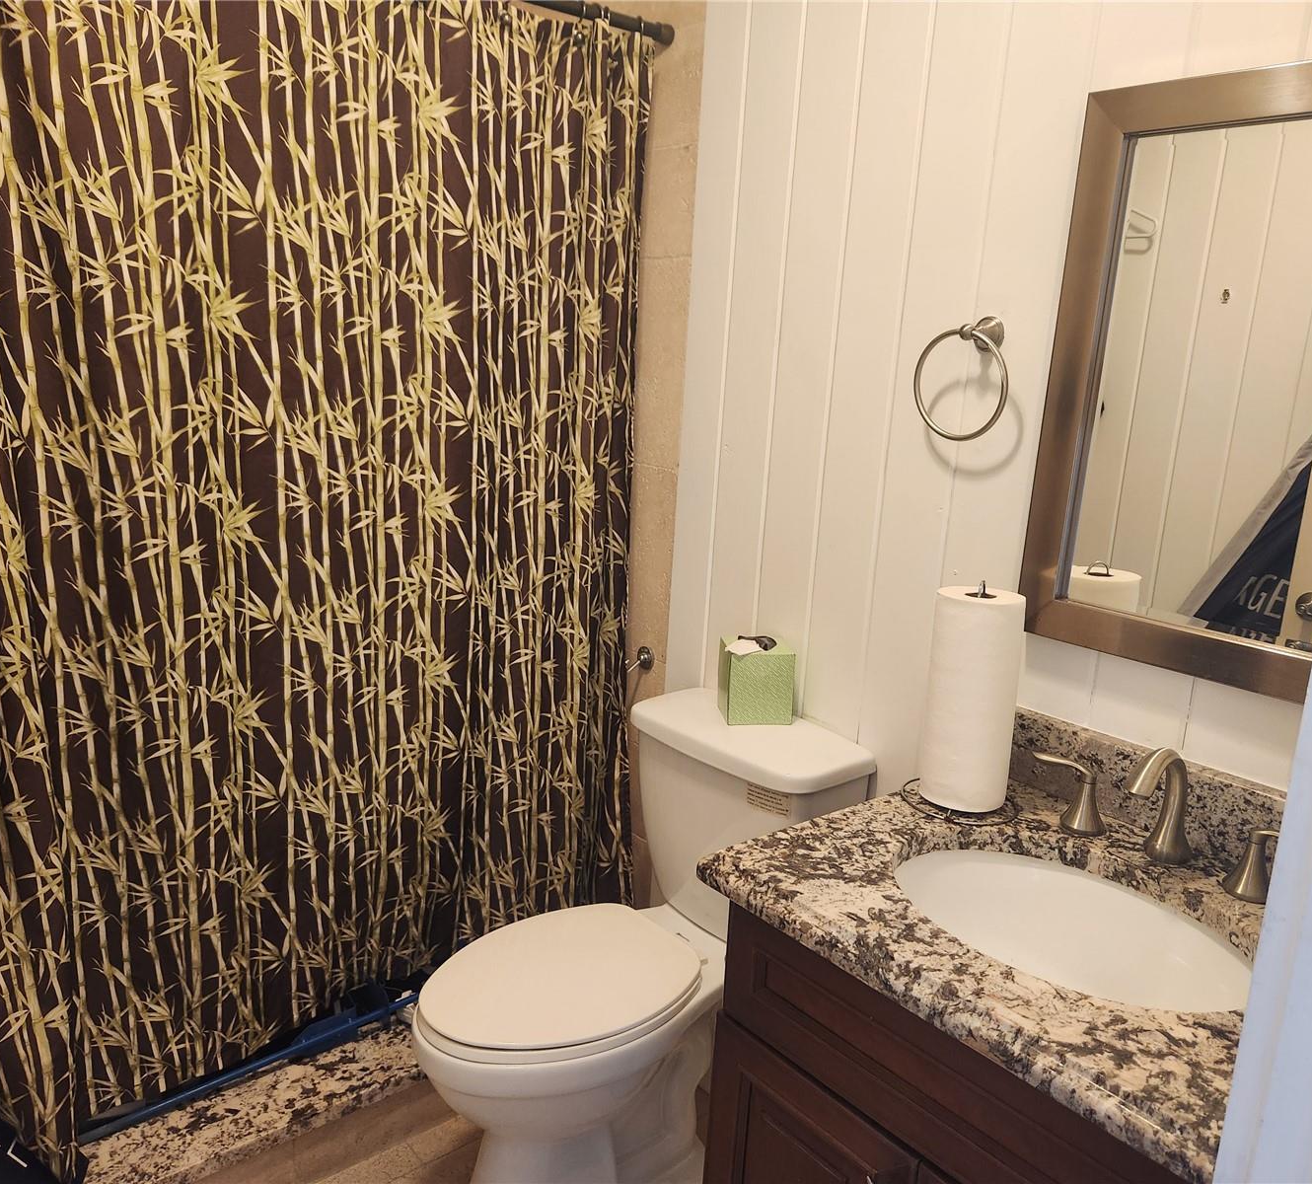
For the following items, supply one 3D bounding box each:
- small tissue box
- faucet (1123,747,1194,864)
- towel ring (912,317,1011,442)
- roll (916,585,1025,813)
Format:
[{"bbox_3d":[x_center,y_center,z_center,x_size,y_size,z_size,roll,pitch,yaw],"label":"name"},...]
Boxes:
[{"bbox_3d":[0.173,0.156,1.830,0.110,0.127,0.107,1,13,-8],"label":"small tissue box"},{"bbox_3d":[0.601,0.256,1.252,0.155,0.150,0.055,-7,16,-39],"label":"faucet"},{"bbox_3d":[0.447,-0.304,1.495,0.067,0.175,0.156,-7,16,-39],"label":"towel ring"},{"bbox_3d":[0.420,0.140,1.395,0.113,0.278,0.113,3,13,-1],"label":"roll"}]

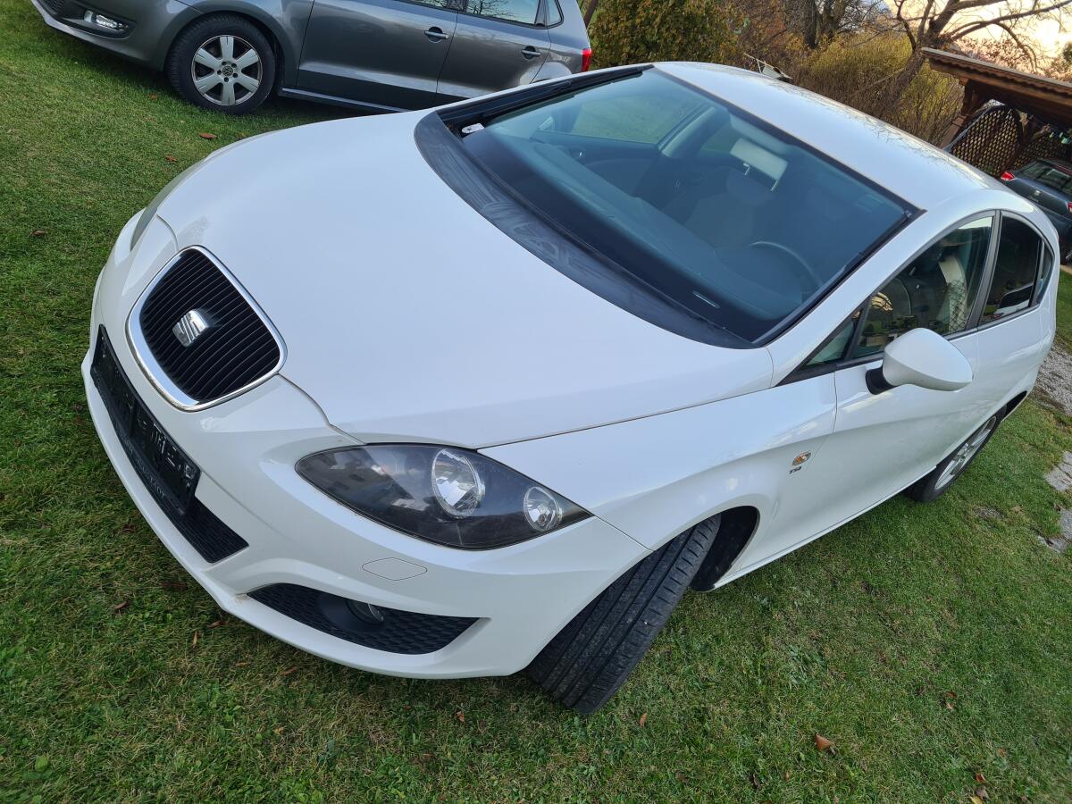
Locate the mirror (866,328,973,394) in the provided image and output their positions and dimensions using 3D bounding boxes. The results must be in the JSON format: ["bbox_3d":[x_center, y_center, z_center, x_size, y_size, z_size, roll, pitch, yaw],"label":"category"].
[{"bbox_3d":[1.041,-0.079,2.165,0.170,0.185,0.220,-10,43,-46],"label":"mirror"}]

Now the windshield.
[{"bbox_3d":[0.398,-0.691,2.404,0.985,0.120,1.340,-30,55,-27],"label":"windshield"}]

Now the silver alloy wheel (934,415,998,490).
[{"bbox_3d":[2.009,0.195,3.887,0.445,0.445,0.180,-10,43,-46],"label":"silver alloy wheel"}]

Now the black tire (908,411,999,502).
[{"bbox_3d":[2.004,0.191,3.891,0.630,0.630,0.210,-10,43,-46],"label":"black tire"}]

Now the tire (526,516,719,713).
[{"bbox_3d":[0.235,0.481,2.059,0.210,0.630,0.630,32,29,10],"label":"tire"}]

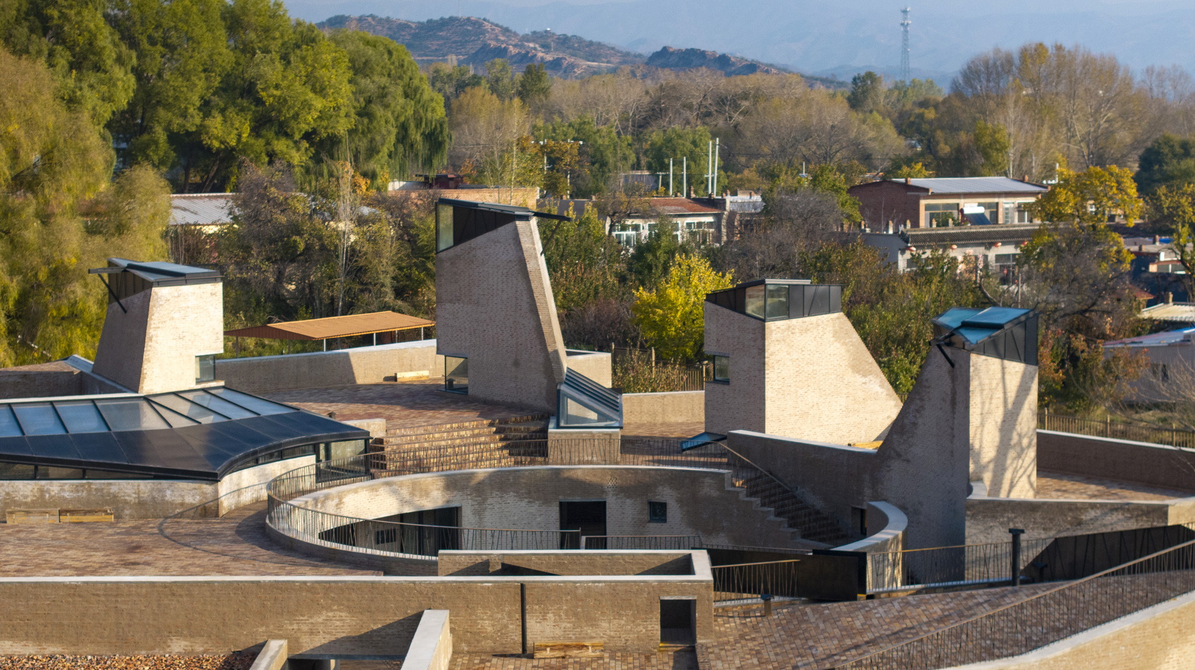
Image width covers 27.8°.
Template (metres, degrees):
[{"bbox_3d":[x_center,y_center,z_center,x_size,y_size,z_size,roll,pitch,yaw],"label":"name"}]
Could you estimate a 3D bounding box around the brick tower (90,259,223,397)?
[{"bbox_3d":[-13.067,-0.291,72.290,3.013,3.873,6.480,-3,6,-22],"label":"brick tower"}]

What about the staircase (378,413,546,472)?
[{"bbox_3d":[-3.594,3.285,71.258,6.449,1.224,1.632,-4,6,-36],"label":"staircase"}]

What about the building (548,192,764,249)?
[{"bbox_3d":[4.746,-9.389,202.995,15.000,5.200,9.000,-4,6,-32],"label":"building"}]

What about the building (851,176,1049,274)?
[{"bbox_3d":[27.718,-8.860,189.989,13.000,7.400,8.400,-4,6,-33],"label":"building"}]

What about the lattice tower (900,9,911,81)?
[{"bbox_3d":[108.575,-90.427,852.280,4.600,50.000,4.600,0,5,0],"label":"lattice tower"}]

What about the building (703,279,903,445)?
[{"bbox_3d":[6.943,0.553,78.477,6.378,5.108,3.008,-4,6,-35],"label":"building"}]

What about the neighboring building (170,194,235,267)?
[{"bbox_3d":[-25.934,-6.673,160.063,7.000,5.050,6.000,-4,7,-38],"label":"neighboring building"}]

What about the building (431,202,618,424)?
[{"bbox_3d":[-2.288,-0.855,77.419,6.156,6.876,6.163,0,5,0],"label":"building"}]

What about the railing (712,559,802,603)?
[{"bbox_3d":[3.419,5.292,51.782,2.113,0.796,0.082,-2,6,-21],"label":"railing"}]

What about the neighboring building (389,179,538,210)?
[{"bbox_3d":[-11.019,-9.903,199.936,12.000,5.000,6.000,-4,6,-32],"label":"neighboring building"}]

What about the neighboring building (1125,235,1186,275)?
[{"bbox_3d":[42.342,-6.232,183.200,4.600,3.200,4.000,-4,6,-32],"label":"neighboring building"}]

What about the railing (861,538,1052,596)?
[{"bbox_3d":[7.834,4.991,51.998,4.628,0.816,0.102,-3,6,-23],"label":"railing"}]

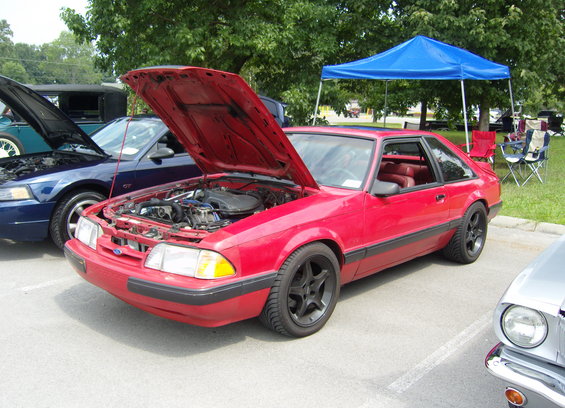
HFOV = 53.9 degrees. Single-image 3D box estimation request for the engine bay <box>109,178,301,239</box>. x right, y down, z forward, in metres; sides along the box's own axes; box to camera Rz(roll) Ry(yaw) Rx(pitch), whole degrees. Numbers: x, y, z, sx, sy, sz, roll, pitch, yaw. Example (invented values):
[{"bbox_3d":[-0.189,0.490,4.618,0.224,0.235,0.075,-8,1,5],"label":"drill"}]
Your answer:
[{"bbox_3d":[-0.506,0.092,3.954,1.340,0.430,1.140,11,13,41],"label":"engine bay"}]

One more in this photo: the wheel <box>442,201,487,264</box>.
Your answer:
[{"bbox_3d":[1.816,0.275,5.545,0.240,0.636,0.636,11,13,41],"label":"wheel"}]

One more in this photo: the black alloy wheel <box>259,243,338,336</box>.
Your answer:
[{"bbox_3d":[0.114,0.546,3.662,0.240,0.636,0.636,11,13,41],"label":"black alloy wheel"}]

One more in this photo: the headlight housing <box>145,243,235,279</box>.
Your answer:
[{"bbox_3d":[-0.522,0.312,3.180,0.550,0.170,0.250,11,13,41],"label":"headlight housing"}]

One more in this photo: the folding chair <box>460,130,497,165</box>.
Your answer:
[{"bbox_3d":[3.829,-0.963,10.900,0.800,0.900,0.600,7,11,30],"label":"folding chair"}]

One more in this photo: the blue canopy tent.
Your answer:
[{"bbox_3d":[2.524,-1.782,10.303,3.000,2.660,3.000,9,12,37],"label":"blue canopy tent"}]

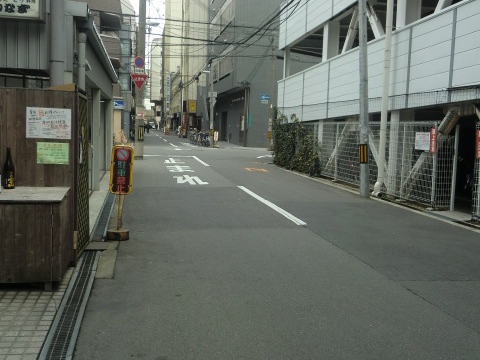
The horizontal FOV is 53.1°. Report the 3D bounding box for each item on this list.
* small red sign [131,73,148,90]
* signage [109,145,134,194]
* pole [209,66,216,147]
[{"bbox_3d":[-4.632,-4.521,22.200,0.810,0.740,0.060,1,6,-9],"label":"small red sign"},{"bbox_3d":[-1.518,-0.128,6.200,0.290,0.640,0.050,3,6,-12],"label":"signage"},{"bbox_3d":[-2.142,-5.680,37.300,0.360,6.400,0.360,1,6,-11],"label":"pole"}]

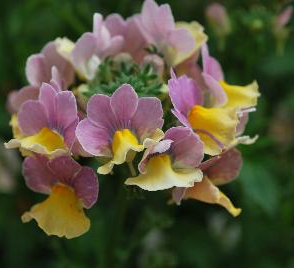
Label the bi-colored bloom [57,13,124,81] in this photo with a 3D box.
[{"bbox_3d":[-0.017,-0.027,0.280,0.019,0.019,0.015,-16,39,-32],"label":"bi-colored bloom"}]

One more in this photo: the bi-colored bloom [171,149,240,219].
[{"bbox_3d":[0.017,0.014,0.262,0.017,0.017,0.019,17,21,-12],"label":"bi-colored bloom"}]

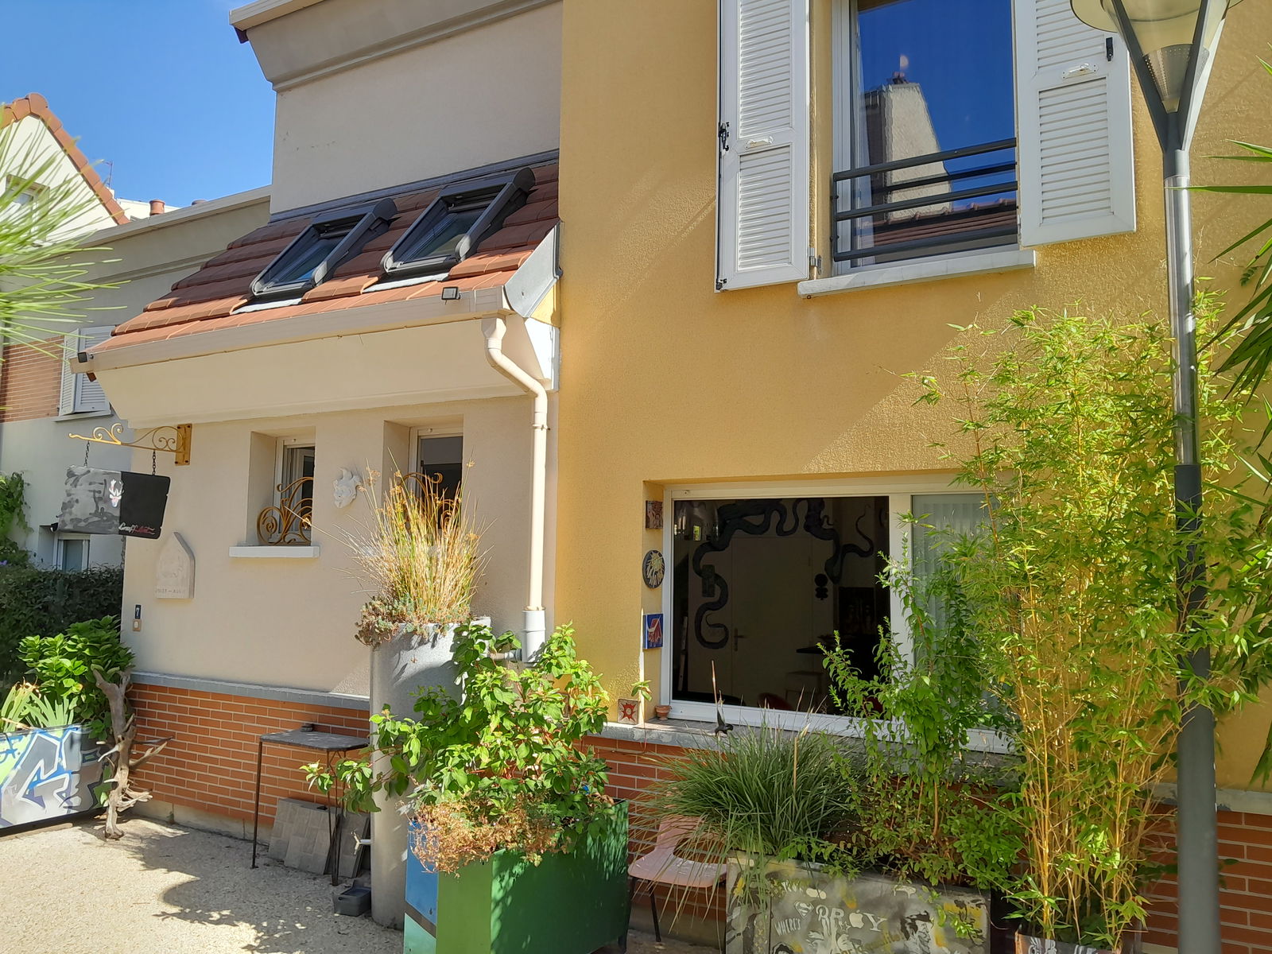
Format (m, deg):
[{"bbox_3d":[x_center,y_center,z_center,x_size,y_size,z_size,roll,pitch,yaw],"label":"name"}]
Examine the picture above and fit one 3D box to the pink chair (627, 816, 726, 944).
[{"bbox_3d":[0.239,1.860,4.368,0.460,0.750,0.490,-1,-6,21],"label":"pink chair"}]

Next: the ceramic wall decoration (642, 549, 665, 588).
[{"bbox_3d":[0.096,0.494,5.106,0.030,0.200,0.200,-2,-6,29],"label":"ceramic wall decoration"}]

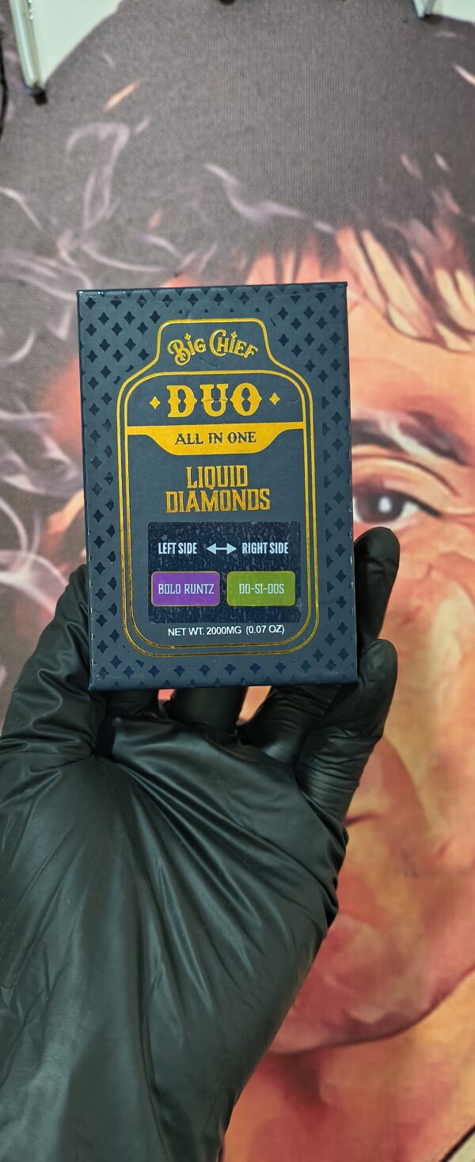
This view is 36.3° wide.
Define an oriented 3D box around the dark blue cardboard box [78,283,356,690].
[{"bbox_3d":[-0.006,-0.028,0.229,0.080,0.024,0.119,-1,91,1],"label":"dark blue cardboard box"}]

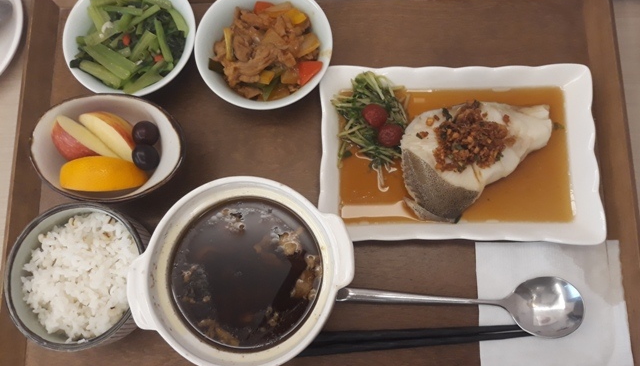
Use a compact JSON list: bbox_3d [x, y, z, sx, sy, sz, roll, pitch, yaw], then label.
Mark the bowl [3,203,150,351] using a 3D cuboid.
[{"bbox_3d":[-0.180,0.076,0.402,0.106,0.065,0.106,-1,80,2],"label":"bowl"}]

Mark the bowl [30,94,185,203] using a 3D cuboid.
[{"bbox_3d":[-0.171,-0.025,0.428,0.121,0.050,0.088,-1,80,2],"label":"bowl"}]

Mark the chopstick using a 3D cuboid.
[{"bbox_3d":[0.073,0.128,0.411,0.218,0.009,0.019,-4,79,2],"label":"chopstick"}]

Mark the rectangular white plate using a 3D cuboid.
[{"bbox_3d":[0.114,-0.024,0.427,0.229,0.028,0.149,1,80,2],"label":"rectangular white plate"}]

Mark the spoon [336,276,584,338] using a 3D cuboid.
[{"bbox_3d":[0.112,0.098,0.408,0.199,0.022,0.048,2,80,3],"label":"spoon"}]

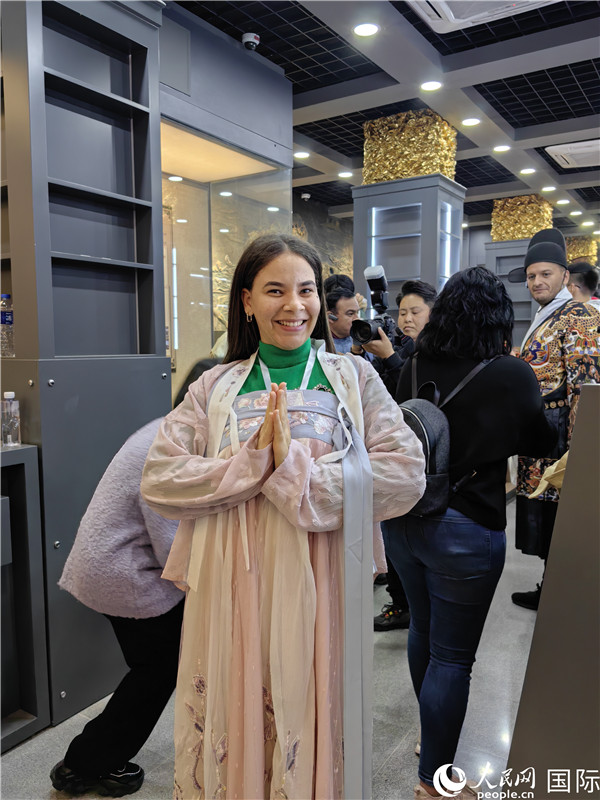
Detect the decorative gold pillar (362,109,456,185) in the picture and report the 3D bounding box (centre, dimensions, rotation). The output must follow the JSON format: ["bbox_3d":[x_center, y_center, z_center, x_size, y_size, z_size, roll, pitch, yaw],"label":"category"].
[{"bbox_3d":[0.940,-2.079,5.323,0.650,0.580,0.490,4,6,34],"label":"decorative gold pillar"}]

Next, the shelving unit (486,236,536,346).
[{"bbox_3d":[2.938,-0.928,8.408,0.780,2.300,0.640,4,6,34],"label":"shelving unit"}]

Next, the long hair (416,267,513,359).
[{"bbox_3d":[0.488,-0.258,1.840,0.250,0.260,0.250,5,7,38],"label":"long hair"}]

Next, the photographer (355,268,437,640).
[{"bbox_3d":[0.536,0.287,2.977,0.480,1.660,0.420,5,7,42],"label":"photographer"}]

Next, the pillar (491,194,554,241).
[{"bbox_3d":[2.947,-2.342,8.276,0.650,0.580,0.500,4,6,34],"label":"pillar"}]

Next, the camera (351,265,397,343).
[{"bbox_3d":[0.322,-0.413,2.700,0.150,0.320,0.220,5,15,41],"label":"camera"}]

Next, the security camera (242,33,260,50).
[{"bbox_3d":[-0.297,-2.192,3.815,0.115,0.095,0.115,0,5,0],"label":"security camera"}]

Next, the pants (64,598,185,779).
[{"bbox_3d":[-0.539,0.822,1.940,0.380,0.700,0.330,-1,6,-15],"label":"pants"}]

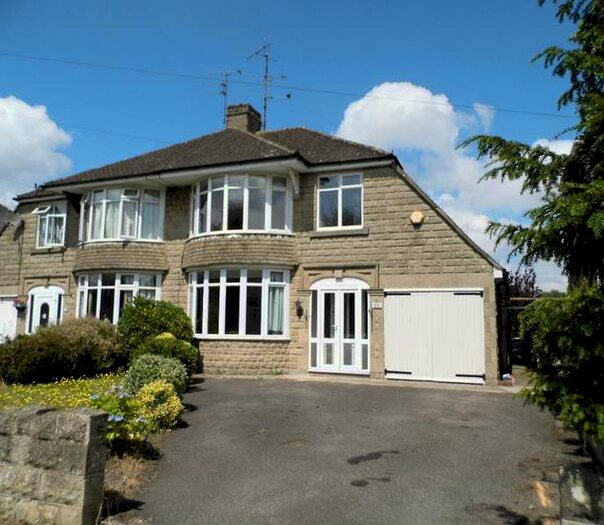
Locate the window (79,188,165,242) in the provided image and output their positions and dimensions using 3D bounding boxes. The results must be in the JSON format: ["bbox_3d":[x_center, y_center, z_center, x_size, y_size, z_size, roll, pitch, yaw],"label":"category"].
[{"bbox_3d":[-5.527,-1.302,14.853,3.110,1.540,0.720,-2,-7,21],"label":"window"}]

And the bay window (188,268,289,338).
[{"bbox_3d":[-1.856,1.098,13.118,3.070,1.740,0.720,-2,-7,21],"label":"bay window"}]

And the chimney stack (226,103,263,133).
[{"bbox_3d":[-2.092,-5.024,18.545,0.840,1.130,1.180,-2,-7,21],"label":"chimney stack"}]

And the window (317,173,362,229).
[{"bbox_3d":[0.964,-1.508,12.703,1.187,1.424,0.120,-2,-7,21],"label":"window"}]

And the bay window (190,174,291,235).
[{"bbox_3d":[-1.821,-1.446,13.406,3.110,1.540,0.720,-2,-7,21],"label":"bay window"}]

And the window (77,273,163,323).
[{"bbox_3d":[-5.524,1.241,14.550,3.070,1.740,0.720,-2,-7,21],"label":"window"}]

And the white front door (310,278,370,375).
[{"bbox_3d":[0.920,1.535,12.359,1.533,2.312,0.140,-2,-7,21],"label":"white front door"}]

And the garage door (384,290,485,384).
[{"bbox_3d":[2.995,1.646,11.516,2.196,2.078,0.120,-2,-7,21],"label":"garage door"}]

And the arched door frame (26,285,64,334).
[{"bbox_3d":[-8.044,1.884,15.858,1.533,2.312,0.140,-2,-7,21],"label":"arched door frame"}]

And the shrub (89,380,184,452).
[{"bbox_3d":[-1.949,1.760,5.948,1.060,0.750,1.000,-2,-7,21],"label":"shrub"}]

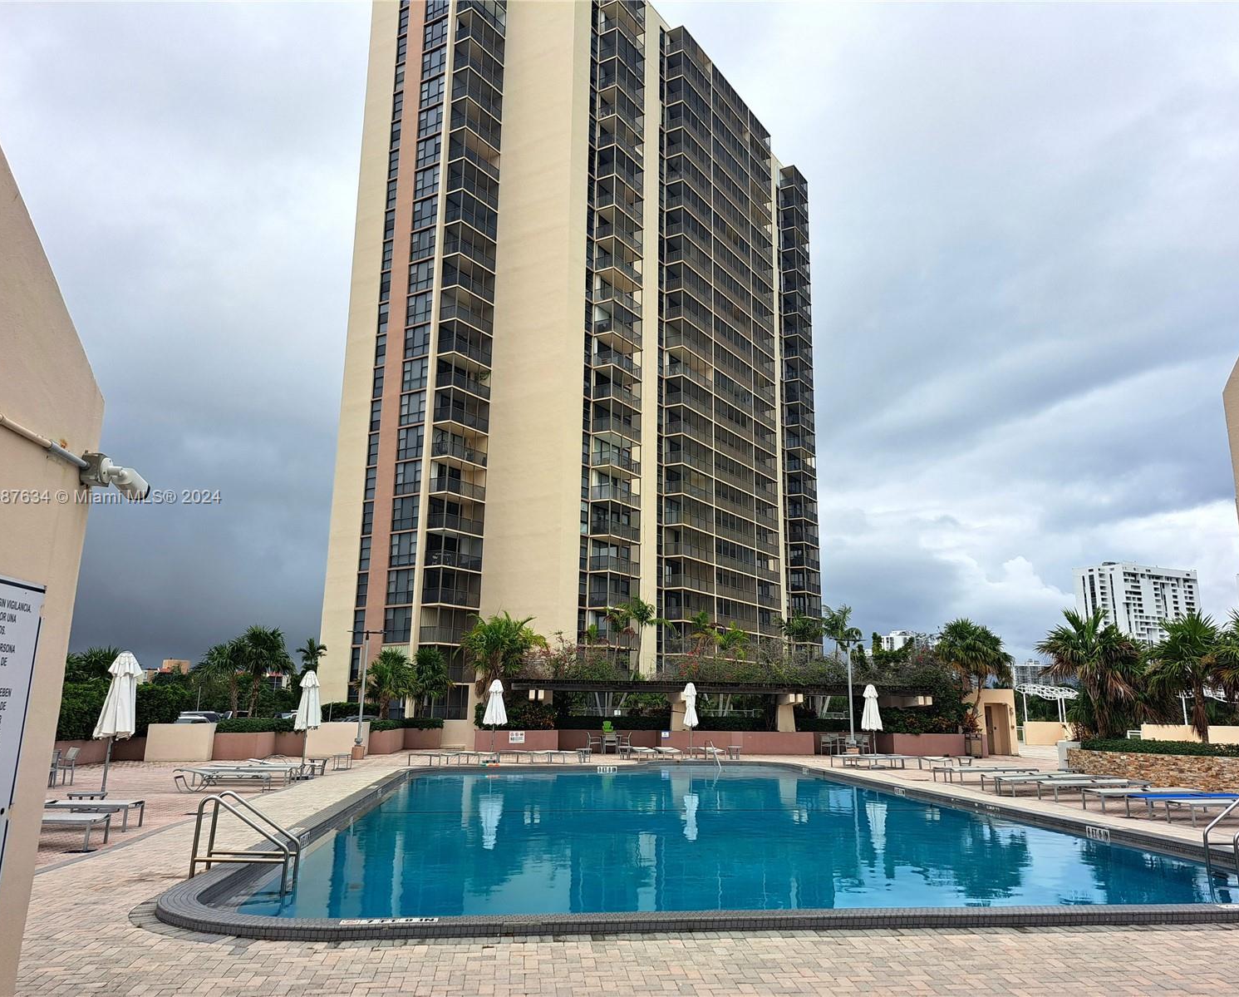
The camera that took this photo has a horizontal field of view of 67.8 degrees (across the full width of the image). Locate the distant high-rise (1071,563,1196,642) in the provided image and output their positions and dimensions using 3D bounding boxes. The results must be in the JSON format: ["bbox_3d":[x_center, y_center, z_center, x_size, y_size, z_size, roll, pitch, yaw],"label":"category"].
[{"bbox_3d":[254.000,72.000,444.000,58.000,75.000,25.000,7,-15,-27],"label":"distant high-rise"}]

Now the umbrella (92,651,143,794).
[{"bbox_3d":[-8.465,3.863,15.544,0.720,2.550,0.720,0,-13,0],"label":"umbrella"}]

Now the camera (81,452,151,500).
[{"bbox_3d":[-1.678,-0.075,3.080,0.165,0.145,0.190,-2,-24,9],"label":"camera"}]

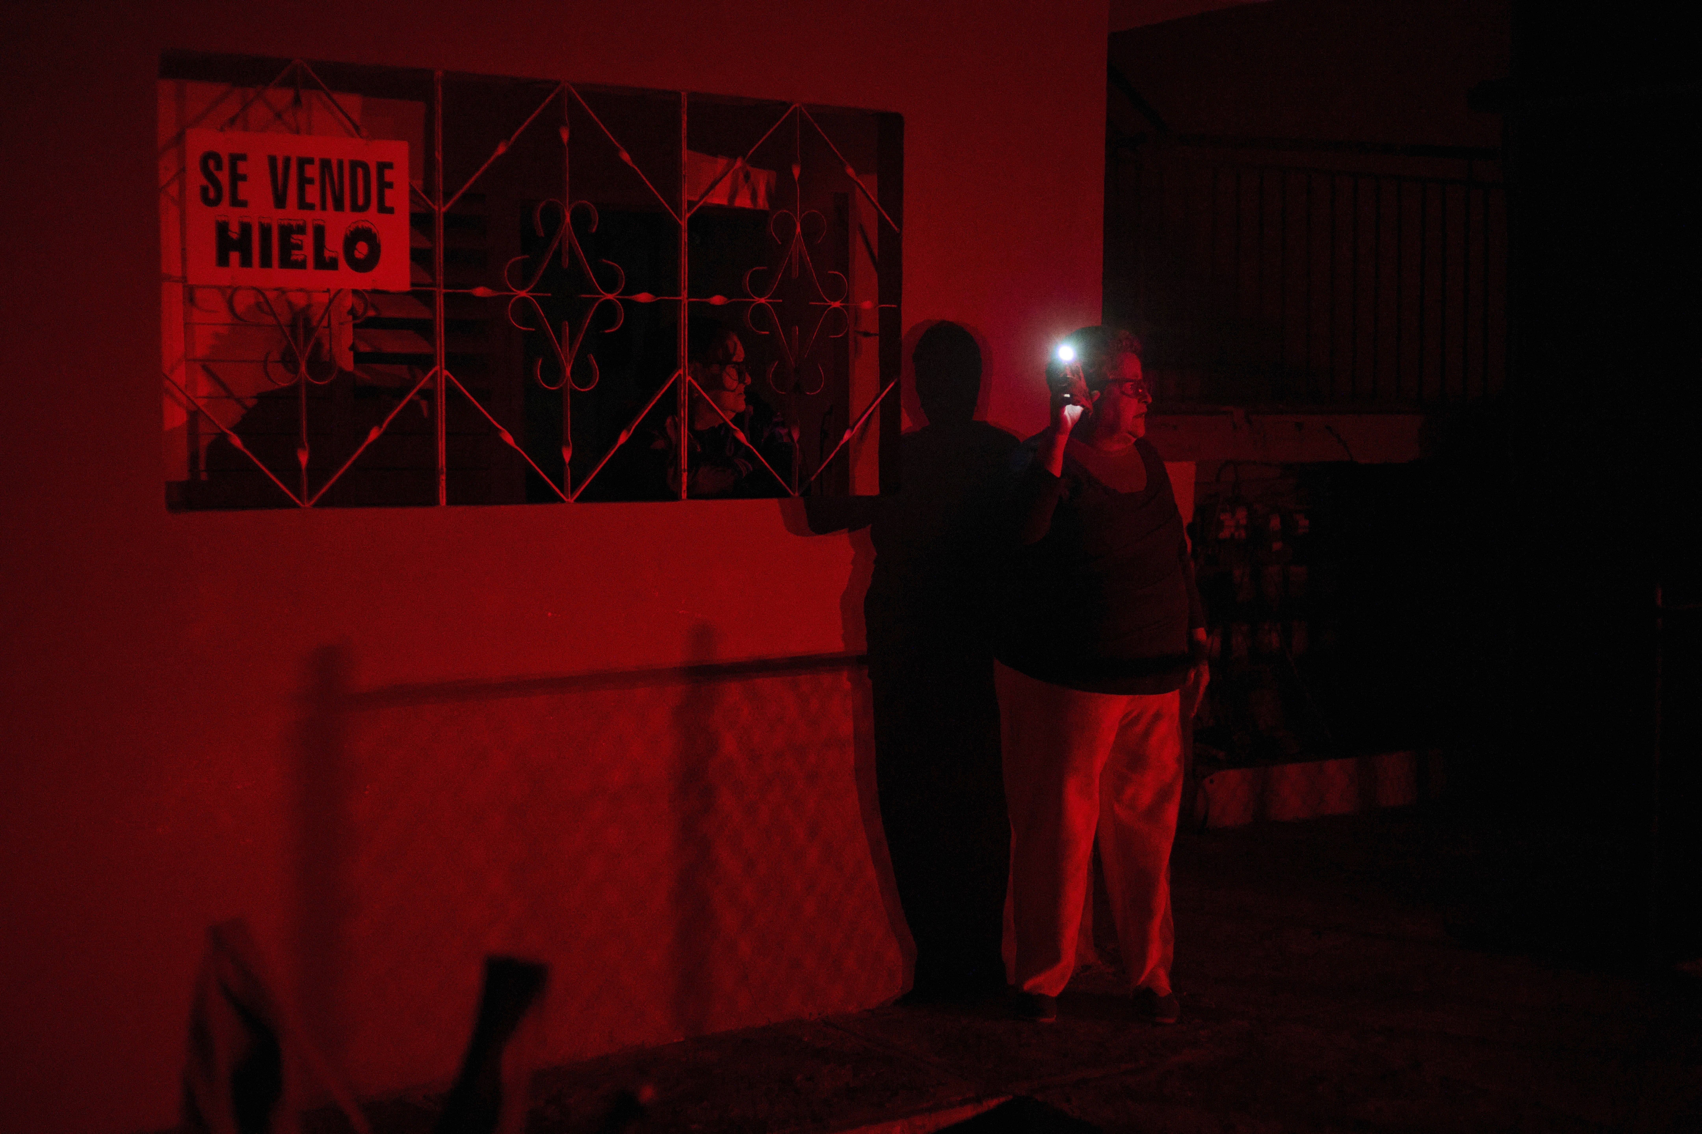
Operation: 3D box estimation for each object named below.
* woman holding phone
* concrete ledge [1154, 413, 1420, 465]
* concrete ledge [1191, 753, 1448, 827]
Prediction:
[{"bbox_3d":[0.586,0.256,4.419,0.500,1.610,0.400,-3,6,-32],"label":"woman holding phone"},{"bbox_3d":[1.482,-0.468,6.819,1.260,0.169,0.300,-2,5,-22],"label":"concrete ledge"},{"bbox_3d":[1.609,0.762,6.782,1.098,0.200,0.300,-2,5,-25],"label":"concrete ledge"}]

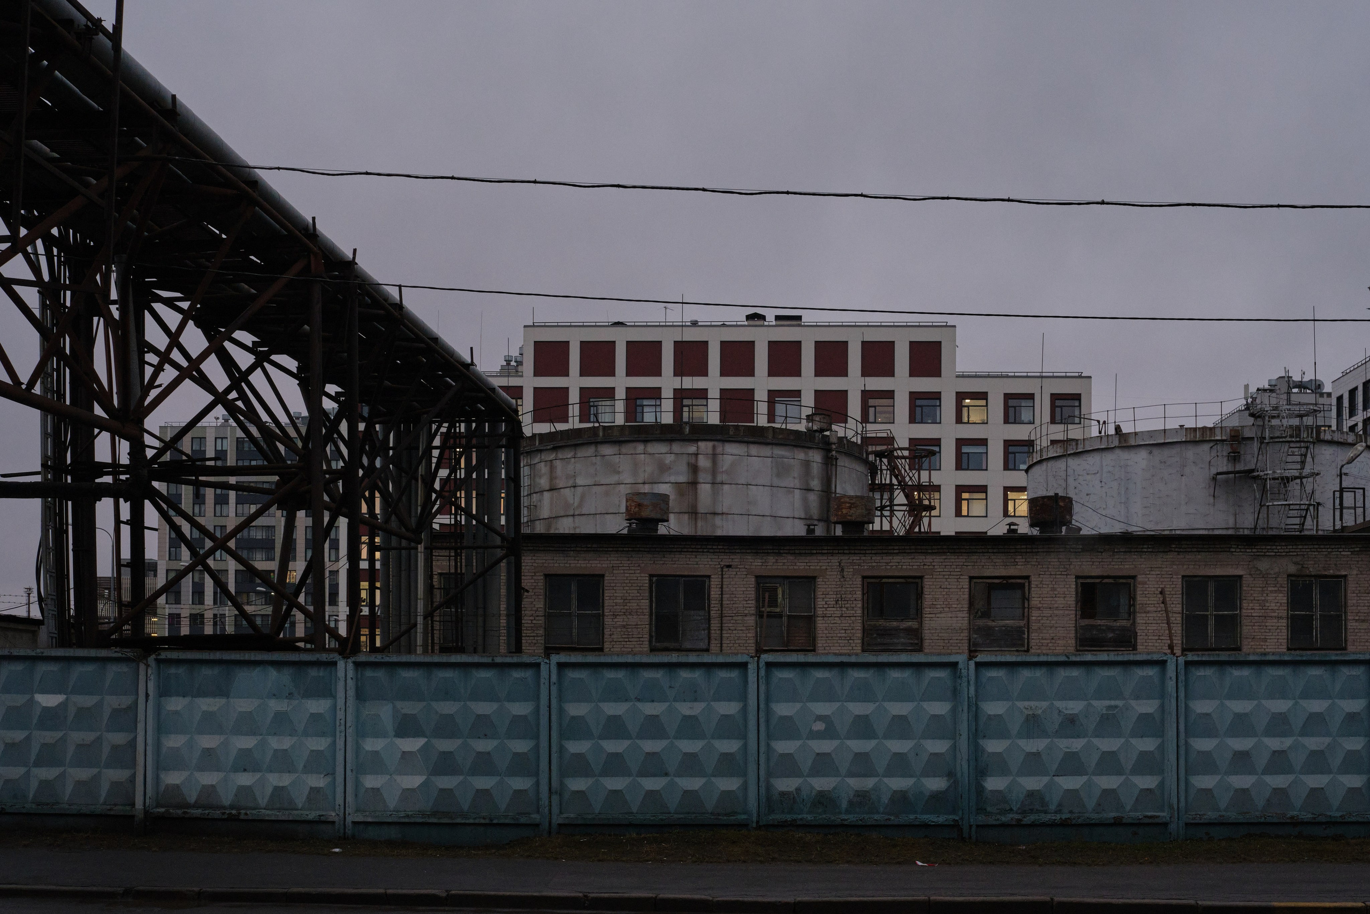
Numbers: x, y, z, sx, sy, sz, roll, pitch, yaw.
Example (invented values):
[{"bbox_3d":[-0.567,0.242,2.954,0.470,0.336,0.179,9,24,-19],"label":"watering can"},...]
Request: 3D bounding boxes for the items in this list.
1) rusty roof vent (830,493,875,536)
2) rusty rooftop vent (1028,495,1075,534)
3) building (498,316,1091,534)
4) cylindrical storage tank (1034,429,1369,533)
[{"bbox_3d":[4.580,1.680,42.500,1.200,1.220,1.200,0,-2,0],"label":"rusty roof vent"},{"bbox_3d":[9.839,1.641,42.000,1.190,1.180,1.190,0,-3,0],"label":"rusty rooftop vent"},{"bbox_3d":[6.200,4.500,113.000,42.500,27.000,16.000,0,-2,0],"label":"building"},{"bbox_3d":[20.400,5.400,62.000,13.600,11.000,13.600,0,-2,0],"label":"cylindrical storage tank"}]

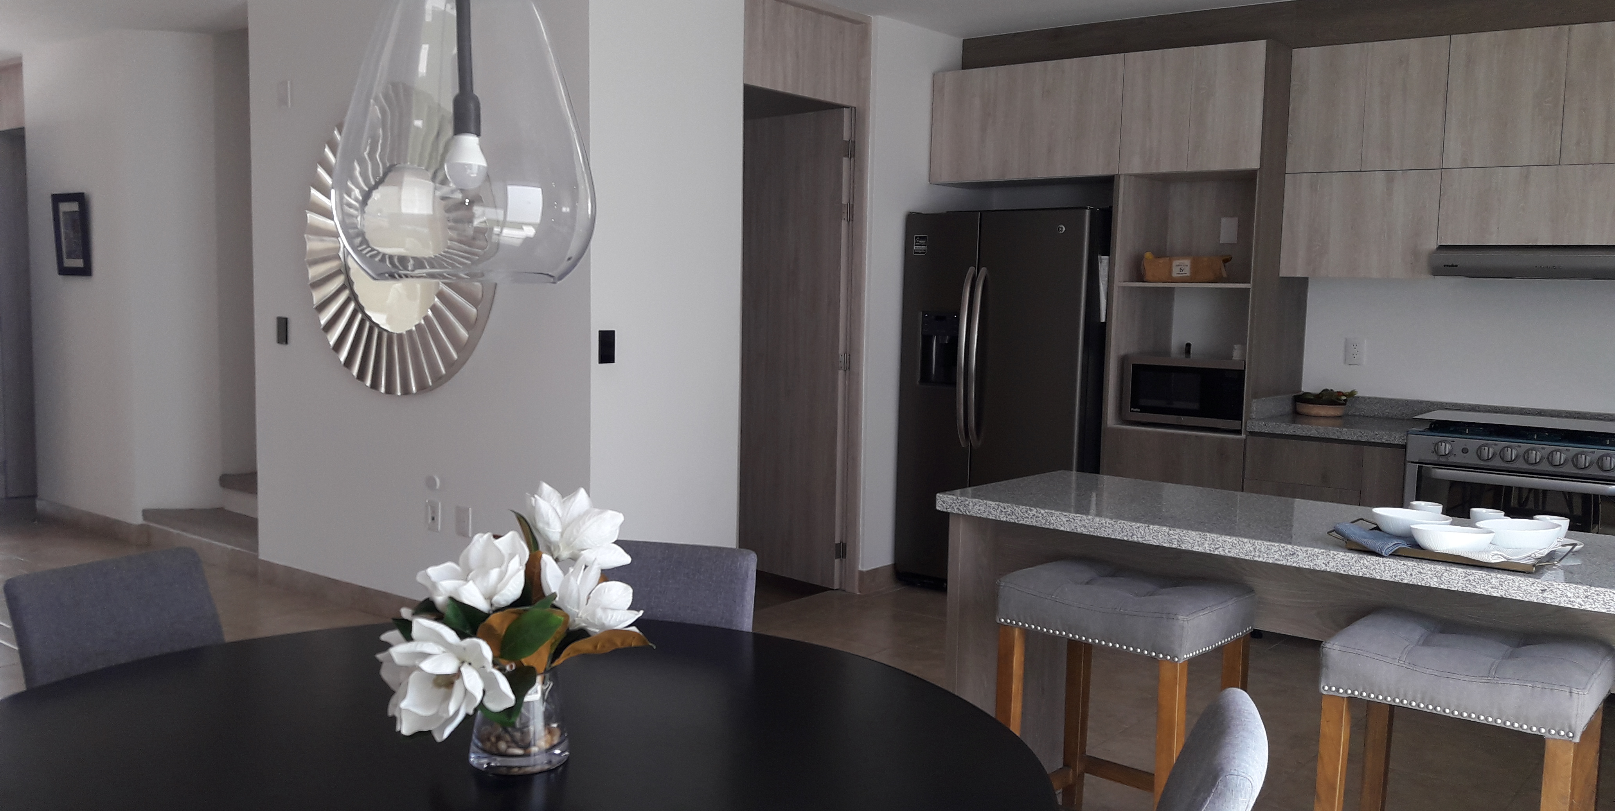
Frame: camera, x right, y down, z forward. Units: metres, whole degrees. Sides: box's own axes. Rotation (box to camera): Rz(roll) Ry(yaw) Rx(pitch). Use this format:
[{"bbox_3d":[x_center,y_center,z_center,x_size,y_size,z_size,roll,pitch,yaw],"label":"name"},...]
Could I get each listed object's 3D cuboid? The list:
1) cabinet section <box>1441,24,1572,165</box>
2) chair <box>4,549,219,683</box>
[{"bbox_3d":[2.642,-1.160,4.947,0.401,0.509,0.030,5,7,38],"label":"cabinet section"},{"bbox_3d":[-1.142,0.751,2.404,0.600,0.880,0.440,5,7,36],"label":"chair"}]

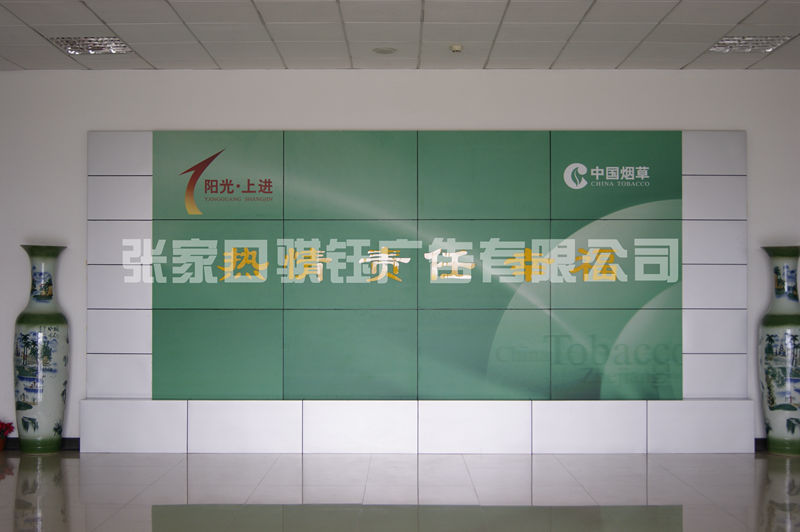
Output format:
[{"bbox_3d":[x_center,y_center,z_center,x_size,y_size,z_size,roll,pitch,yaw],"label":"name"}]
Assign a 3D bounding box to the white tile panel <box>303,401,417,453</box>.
[{"bbox_3d":[-0.350,1.429,8.858,1.021,0.472,0.030,0,-1,0],"label":"white tile panel"}]

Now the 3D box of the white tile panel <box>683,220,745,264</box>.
[{"bbox_3d":[2.832,-0.214,9.018,0.582,0.401,0.050,0,-1,0],"label":"white tile panel"}]

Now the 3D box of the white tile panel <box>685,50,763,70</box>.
[{"bbox_3d":[2.877,-1.817,8.830,0.600,0.020,0.600,0,-1,0],"label":"white tile panel"}]

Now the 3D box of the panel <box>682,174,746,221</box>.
[{"bbox_3d":[2.873,-0.620,9.081,0.597,0.408,0.030,0,-1,0],"label":"panel"}]

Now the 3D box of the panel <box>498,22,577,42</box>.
[{"bbox_3d":[1.070,-1.839,7.824,0.600,0.020,0.600,0,-1,0],"label":"panel"}]

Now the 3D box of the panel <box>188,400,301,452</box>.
[{"bbox_3d":[-1.373,1.429,8.858,1.024,0.470,0.030,0,-1,0],"label":"panel"}]

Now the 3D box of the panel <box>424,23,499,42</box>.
[{"bbox_3d":[0.468,-1.831,7.803,0.600,0.020,0.570,0,-1,0],"label":"panel"}]

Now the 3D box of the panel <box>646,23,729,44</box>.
[{"bbox_3d":[2.262,-1.833,7.792,0.600,0.025,0.600,0,-1,0],"label":"panel"}]

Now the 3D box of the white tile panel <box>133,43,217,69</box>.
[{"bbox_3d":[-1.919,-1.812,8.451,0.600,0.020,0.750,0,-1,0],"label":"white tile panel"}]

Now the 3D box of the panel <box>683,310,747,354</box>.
[{"bbox_3d":[2.833,0.594,8.994,0.600,0.400,0.030,0,-1,0],"label":"panel"}]

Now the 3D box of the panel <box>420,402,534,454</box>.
[{"bbox_3d":[0.652,1.404,8.735,0.992,0.462,0.050,0,-1,0],"label":"panel"}]

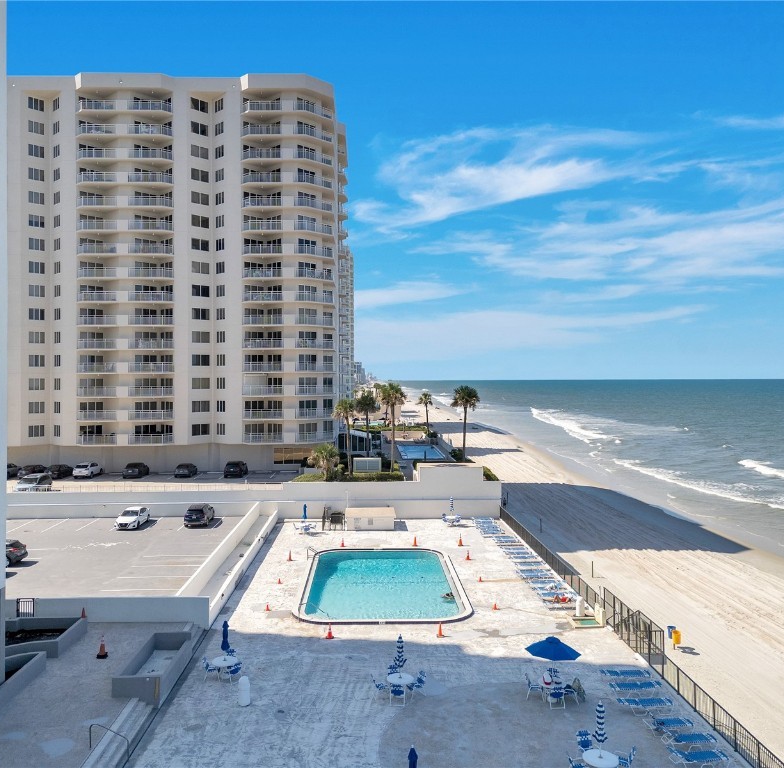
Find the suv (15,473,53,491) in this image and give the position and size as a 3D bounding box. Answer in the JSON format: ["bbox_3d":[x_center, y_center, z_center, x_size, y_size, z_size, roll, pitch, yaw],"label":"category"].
[{"bbox_3d":[-33.750,9.594,66.600,1.870,1.670,4.600,0,0,-2],"label":"suv"}]

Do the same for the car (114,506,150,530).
[{"bbox_3d":[-21.785,11.208,60.192,1.850,1.450,4.850,0,0,-3],"label":"car"}]

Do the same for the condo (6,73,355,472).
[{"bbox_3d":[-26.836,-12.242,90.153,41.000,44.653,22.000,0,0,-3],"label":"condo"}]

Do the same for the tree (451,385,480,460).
[{"bbox_3d":[8.950,5.331,87.500,3.600,10.200,3.600,0,0,-2],"label":"tree"}]

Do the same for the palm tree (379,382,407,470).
[{"bbox_3d":[0.150,4.423,65.300,2.600,9.200,2.600,0,0,-2],"label":"palm tree"}]

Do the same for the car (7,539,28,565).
[{"bbox_3d":[-26.600,11.199,46.800,4.550,1.500,1.830,0,0,-3],"label":"car"}]

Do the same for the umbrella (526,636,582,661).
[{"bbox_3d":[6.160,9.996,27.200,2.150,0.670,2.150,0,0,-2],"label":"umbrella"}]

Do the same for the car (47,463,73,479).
[{"bbox_3d":[-36.050,9.631,78.400,1.830,1.440,4.750,0,0,-2],"label":"car"}]

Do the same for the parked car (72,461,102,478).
[{"bbox_3d":[-33.357,9.360,78.299,1.880,1.650,4.650,0,0,-3],"label":"parked car"}]

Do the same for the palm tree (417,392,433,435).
[{"bbox_3d":[6.317,5.782,138.000,3.000,8.261,3.000,0,0,-3],"label":"palm tree"}]

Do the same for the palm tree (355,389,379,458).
[{"bbox_3d":[-3.088,5.263,89.500,3.000,9.265,3.000,0,0,-3],"label":"palm tree"}]

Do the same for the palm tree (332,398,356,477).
[{"bbox_3d":[-5.185,5.812,77.500,2.700,8.569,2.700,0,0,-3],"label":"palm tree"}]

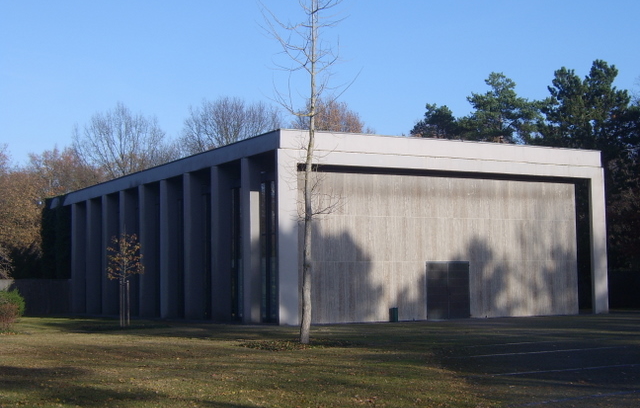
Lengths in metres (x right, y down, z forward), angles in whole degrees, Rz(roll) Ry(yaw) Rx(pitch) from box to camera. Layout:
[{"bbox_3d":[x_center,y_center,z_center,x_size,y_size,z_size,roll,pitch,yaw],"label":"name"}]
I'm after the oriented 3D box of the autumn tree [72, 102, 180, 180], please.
[{"bbox_3d":[-18.619,-0.137,80.914,9.800,19.345,9.500,0,-6,-13],"label":"autumn tree"}]

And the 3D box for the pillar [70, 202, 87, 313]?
[{"bbox_3d":[-16.301,3.650,57.410,0.640,7.263,0.720,3,-7,-34],"label":"pillar"}]

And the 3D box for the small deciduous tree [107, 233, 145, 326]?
[{"bbox_3d":[-8.263,3.086,36.164,1.620,4.182,1.550,0,-6,-13],"label":"small deciduous tree"}]

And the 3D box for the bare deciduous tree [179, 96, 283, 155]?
[{"bbox_3d":[-8.463,-0.452,80.930,10.000,19.688,9.500,0,-5,-6],"label":"bare deciduous tree"}]

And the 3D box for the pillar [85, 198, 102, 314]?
[{"bbox_3d":[-14.633,3.392,54.947,0.640,7.263,0.720,3,-7,-34],"label":"pillar"}]

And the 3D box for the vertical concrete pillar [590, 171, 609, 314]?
[{"bbox_3d":[13.910,1.822,42.650,0.846,7.300,0.360,2,-6,-25],"label":"vertical concrete pillar"}]

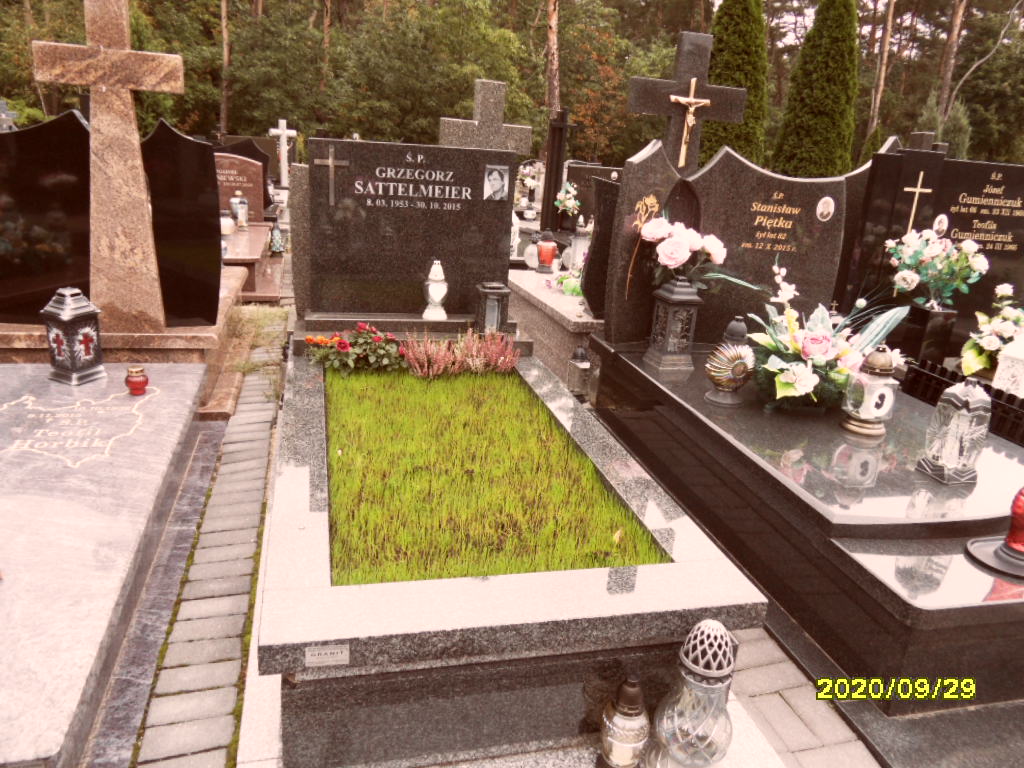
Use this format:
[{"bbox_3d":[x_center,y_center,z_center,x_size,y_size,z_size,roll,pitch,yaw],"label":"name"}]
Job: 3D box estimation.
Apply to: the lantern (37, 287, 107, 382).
[{"bbox_3d":[-1.853,-0.214,2.998,0.155,0.385,0.155,11,19,21],"label":"lantern"}]

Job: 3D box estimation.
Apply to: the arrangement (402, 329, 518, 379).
[{"bbox_3d":[-0.216,-0.145,3.034,0.504,0.168,0.210,0,18,-15],"label":"arrangement"}]

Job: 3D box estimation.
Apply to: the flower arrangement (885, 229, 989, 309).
[{"bbox_3d":[1.861,-0.511,3.124,0.400,0.335,0.380,-1,18,-15],"label":"flower arrangement"}]

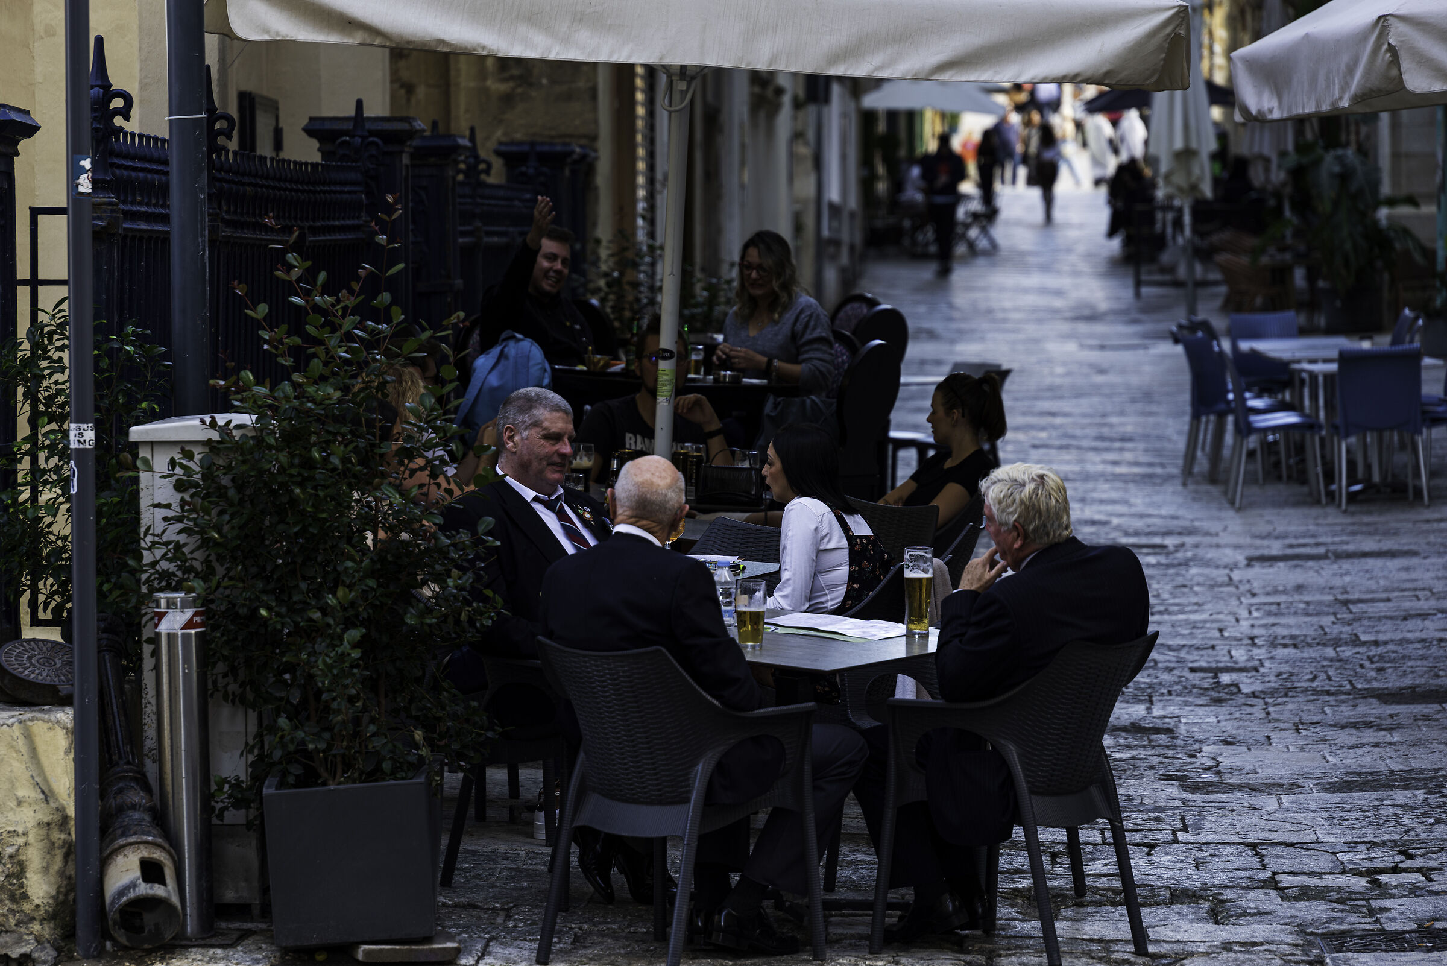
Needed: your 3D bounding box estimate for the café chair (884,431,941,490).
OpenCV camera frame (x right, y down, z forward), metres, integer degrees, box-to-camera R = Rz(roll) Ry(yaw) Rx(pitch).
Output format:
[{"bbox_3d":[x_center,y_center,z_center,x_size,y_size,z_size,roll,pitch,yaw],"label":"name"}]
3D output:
[{"bbox_3d":[1.048,-0.195,30.300,0.560,0.820,0.500,2,4,30],"label":"café chair"}]

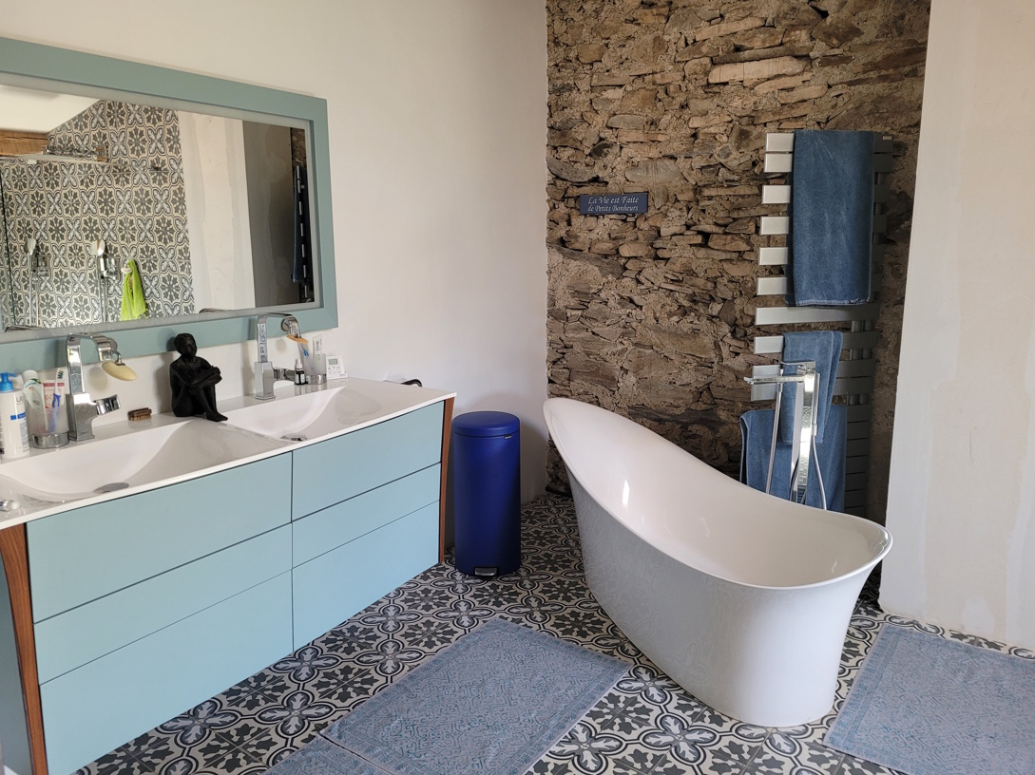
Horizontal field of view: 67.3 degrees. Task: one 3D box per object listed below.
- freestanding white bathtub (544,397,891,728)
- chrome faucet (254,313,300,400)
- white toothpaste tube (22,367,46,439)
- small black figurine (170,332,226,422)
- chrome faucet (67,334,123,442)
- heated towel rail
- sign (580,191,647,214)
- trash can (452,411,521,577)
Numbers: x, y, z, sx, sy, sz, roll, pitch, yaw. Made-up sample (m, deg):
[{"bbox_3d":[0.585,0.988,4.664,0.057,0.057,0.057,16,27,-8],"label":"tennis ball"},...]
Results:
[{"bbox_3d":[0.543,0.543,2.969,0.770,0.690,1.660,-5,12,-24],"label":"freestanding white bathtub"},{"bbox_3d":[-0.765,-0.103,2.571,0.192,0.270,0.137,7,13,32],"label":"chrome faucet"},{"bbox_3d":[-1.236,0.042,1.993,0.052,0.180,0.040,-8,14,-37],"label":"white toothpaste tube"},{"bbox_3d":[-0.954,-0.039,2.312,0.150,0.243,0.108,5,12,25],"label":"small black figurine"},{"bbox_3d":[-1.094,-0.005,2.063,0.192,0.270,0.132,7,13,32],"label":"chrome faucet"},{"bbox_3d":[1.182,-0.162,3.116,0.550,1.620,0.100,-2,11,-12],"label":"heated towel rail"},{"bbox_3d":[0.480,-0.924,3.907,0.380,0.098,0.015,7,13,33],"label":"sign"},{"bbox_3d":[-0.131,0.455,3.431,0.295,0.685,0.335,0,11,1],"label":"trash can"}]

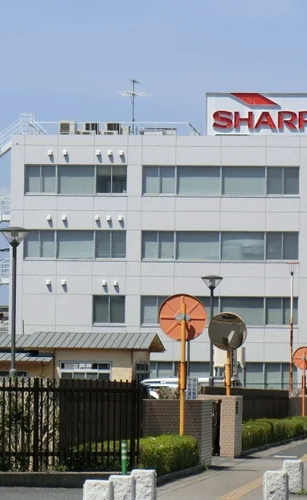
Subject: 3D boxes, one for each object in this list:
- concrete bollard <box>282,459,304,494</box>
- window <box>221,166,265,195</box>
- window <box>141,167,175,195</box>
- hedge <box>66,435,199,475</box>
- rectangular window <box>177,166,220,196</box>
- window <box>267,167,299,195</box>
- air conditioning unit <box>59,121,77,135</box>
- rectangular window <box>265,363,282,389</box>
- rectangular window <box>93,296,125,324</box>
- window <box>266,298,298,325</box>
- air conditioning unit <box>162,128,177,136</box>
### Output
[{"bbox_3d":[2.110,3.417,47.929,0.285,0.490,0.280,0,-2,6],"label":"concrete bollard"},{"bbox_3d":[5.085,-3.863,177.764,2.398,1.598,0.150,0,-3,5],"label":"window"},{"bbox_3d":[0.328,-3.906,178.197,1.841,1.613,0.150,0,-3,5],"label":"window"},{"bbox_3d":[-0.150,3.842,59.800,1.350,0.600,12.800,0,-3,5],"label":"hedge"},{"bbox_3d":[2.585,-3.912,180.071,2.505,1.658,0.150,0,-3,5],"label":"rectangular window"},{"bbox_3d":[7.332,-3.889,179.646,1.849,1.626,0.150,0,-3,5],"label":"window"},{"bbox_3d":[-4.880,-6.932,182.015,0.956,0.850,0.380,0,-3,5],"label":"air conditioning unit"},{"bbox_3d":[6.705,7.059,177.114,0.948,1.543,0.150,0,-3,5],"label":"rectangular window"},{"bbox_3d":[-2.437,3.319,175.032,1.776,1.570,0.150,0,-2,5],"label":"rectangular window"},{"bbox_3d":[7.073,3.358,174.235,1.755,1.508,0.150,0,-2,5],"label":"window"},{"bbox_3d":[0.965,-6.623,181.481,0.762,0.600,0.400,0,-3,5],"label":"air conditioning unit"}]

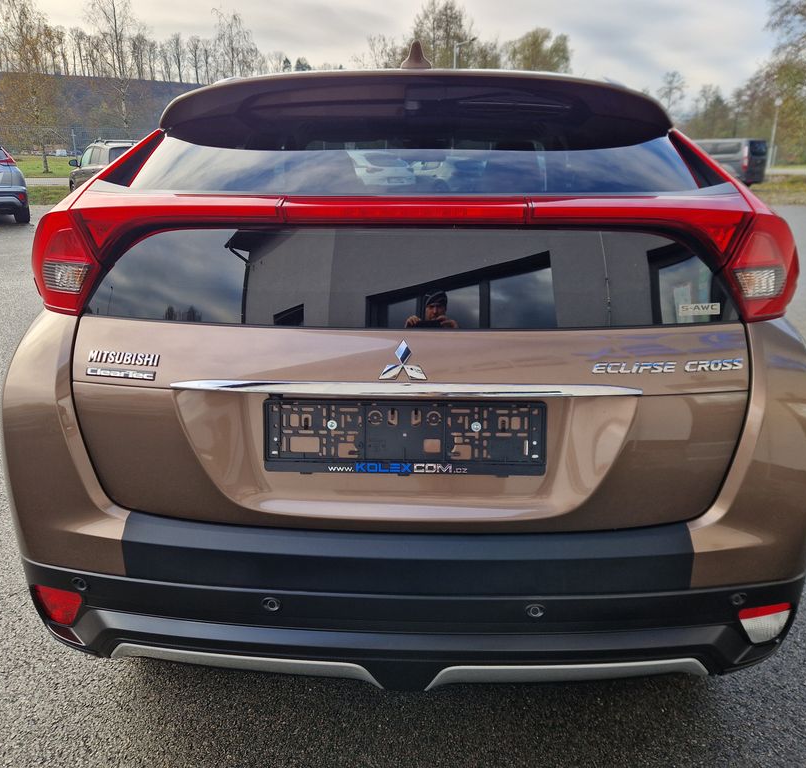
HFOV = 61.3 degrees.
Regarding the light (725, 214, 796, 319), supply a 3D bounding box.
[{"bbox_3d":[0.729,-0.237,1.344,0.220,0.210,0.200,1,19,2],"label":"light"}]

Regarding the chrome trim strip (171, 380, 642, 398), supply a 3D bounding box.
[{"bbox_3d":[0.006,0.010,1.249,0.875,0.030,0.050,1,9,2],"label":"chrome trim strip"}]

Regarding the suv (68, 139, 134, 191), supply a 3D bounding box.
[{"bbox_3d":[-8.366,-6.177,19.861,1.800,1.700,4.250,-13,23,-35],"label":"suv"}]

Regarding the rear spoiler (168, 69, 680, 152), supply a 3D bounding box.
[{"bbox_3d":[0.025,-0.637,1.548,1.180,0.160,0.320,1,19,2],"label":"rear spoiler"}]

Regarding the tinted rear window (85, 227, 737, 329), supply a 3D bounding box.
[{"bbox_3d":[0.008,-0.203,1.272,1.270,0.190,0.100,1,6,2],"label":"tinted rear window"}]

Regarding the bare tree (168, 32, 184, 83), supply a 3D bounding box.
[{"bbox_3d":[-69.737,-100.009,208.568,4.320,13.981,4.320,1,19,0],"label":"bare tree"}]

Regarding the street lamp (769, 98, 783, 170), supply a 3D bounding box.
[{"bbox_3d":[22.761,-15.388,41.800,0.500,4.095,0.500,1,19,0],"label":"street lamp"}]

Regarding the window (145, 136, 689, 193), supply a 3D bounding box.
[{"bbox_3d":[0.018,-0.477,1.401,1.140,0.090,0.410,1,49,2],"label":"window"}]

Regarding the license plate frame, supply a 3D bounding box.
[{"bbox_3d":[0.005,0.101,1.285,0.530,0.137,0.020,1,6,2],"label":"license plate frame"}]

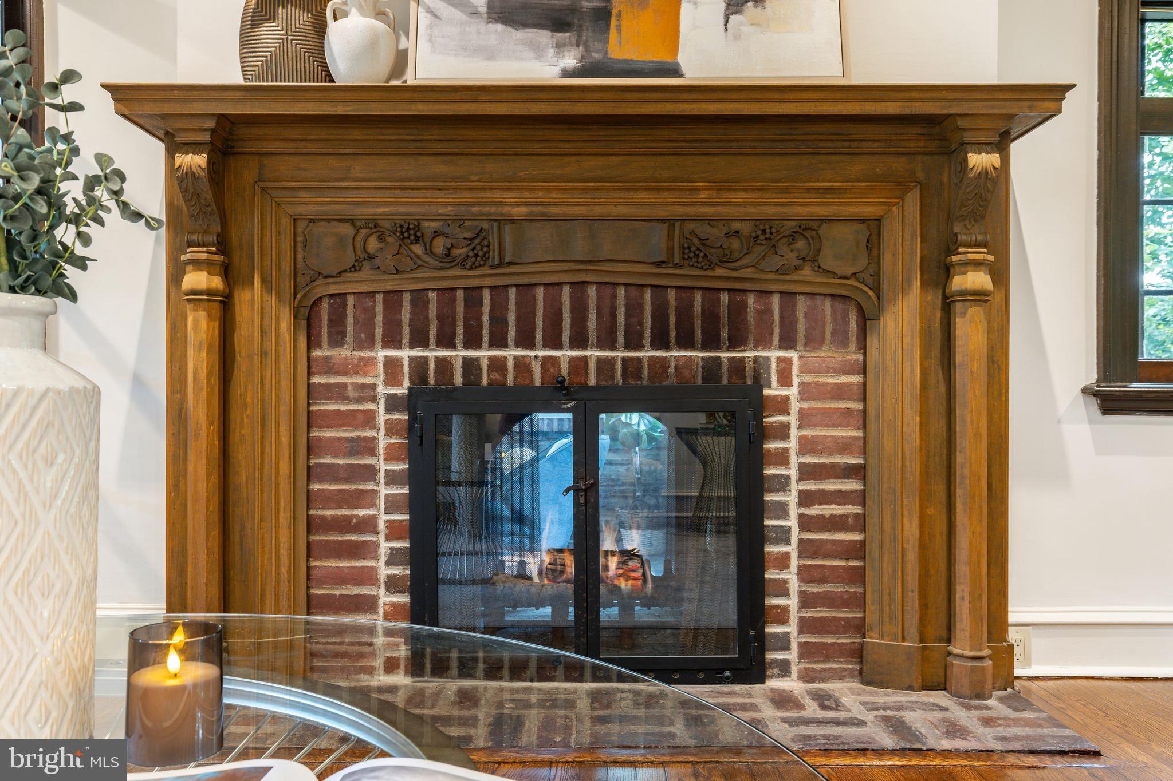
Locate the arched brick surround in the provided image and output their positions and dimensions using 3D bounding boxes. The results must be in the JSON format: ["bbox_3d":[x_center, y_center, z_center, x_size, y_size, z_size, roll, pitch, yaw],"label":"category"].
[{"bbox_3d":[0.000,0.243,2.430,1.460,1.045,0.120,0,0,0],"label":"arched brick surround"}]

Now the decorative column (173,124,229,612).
[{"bbox_3d":[-0.965,0.063,2.280,0.122,1.410,0.130,0,0,0],"label":"decorative column"}]

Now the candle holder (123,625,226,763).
[{"bbox_3d":[-0.383,0.280,0.850,0.083,0.110,0.083,0,0,0],"label":"candle holder"}]

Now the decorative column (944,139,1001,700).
[{"bbox_3d":[0.965,0.077,2.280,0.122,1.385,0.130,0,0,0],"label":"decorative column"}]

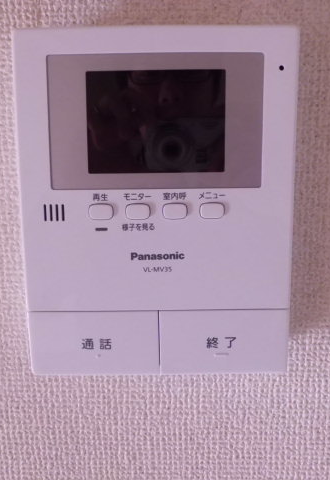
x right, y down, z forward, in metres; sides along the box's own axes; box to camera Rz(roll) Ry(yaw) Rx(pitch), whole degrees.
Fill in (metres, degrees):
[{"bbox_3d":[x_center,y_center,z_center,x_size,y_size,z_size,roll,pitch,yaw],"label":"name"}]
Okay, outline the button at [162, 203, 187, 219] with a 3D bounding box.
[{"bbox_3d":[0.006,-0.015,0.255,0.013,0.009,0.004,0,10,0],"label":"button"}]

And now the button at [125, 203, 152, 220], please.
[{"bbox_3d":[-0.014,-0.015,0.255,0.013,0.009,0.004,0,10,0],"label":"button"}]

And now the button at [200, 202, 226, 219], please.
[{"bbox_3d":[0.025,-0.016,0.255,0.013,0.009,0.004,0,10,0],"label":"button"}]

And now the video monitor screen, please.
[{"bbox_3d":[-0.004,-0.061,0.249,0.071,0.051,0.005,0,10,0],"label":"video monitor screen"}]

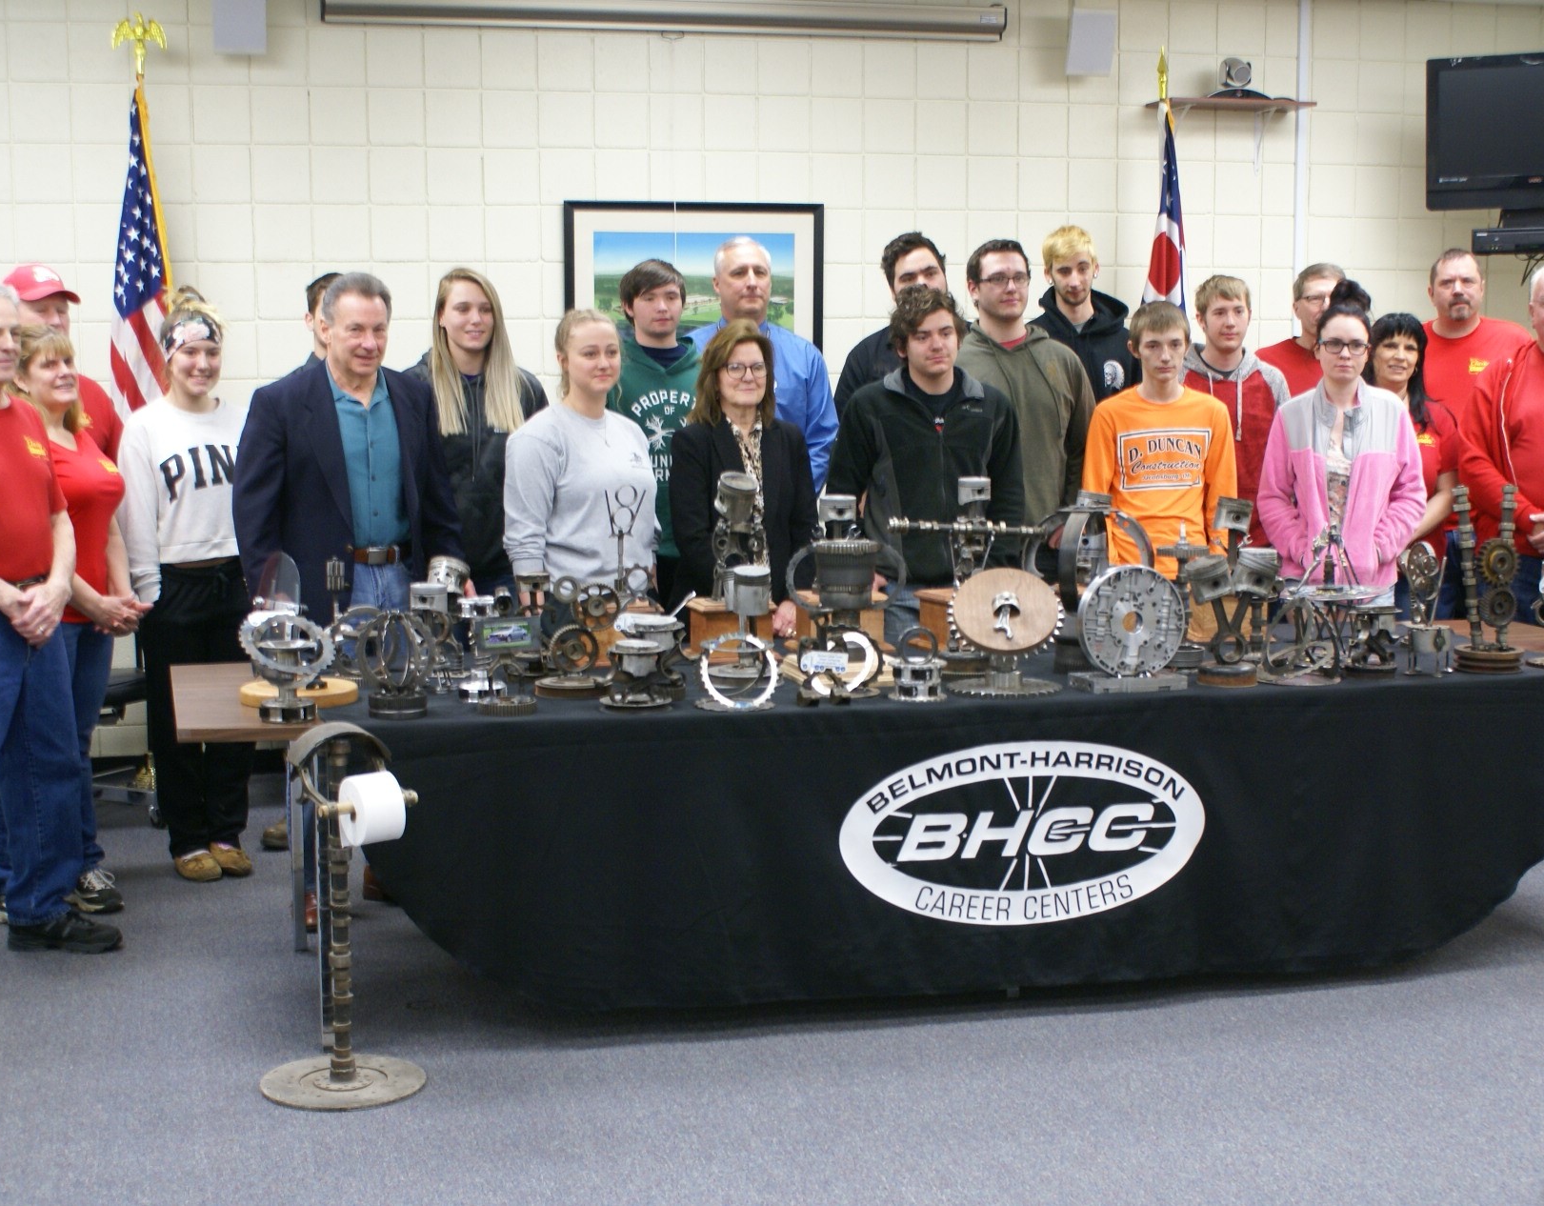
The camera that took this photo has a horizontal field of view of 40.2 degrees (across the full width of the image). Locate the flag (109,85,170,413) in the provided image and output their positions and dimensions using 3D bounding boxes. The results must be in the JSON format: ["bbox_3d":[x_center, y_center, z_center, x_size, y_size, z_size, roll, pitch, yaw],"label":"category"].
[{"bbox_3d":[-2.105,-0.991,7.154,0.310,1.500,0.220,-2,8,-13],"label":"flag"}]

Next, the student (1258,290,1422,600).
[{"bbox_3d":[1.742,-0.108,6.490,0.490,1.729,0.320,1,8,13],"label":"student"}]

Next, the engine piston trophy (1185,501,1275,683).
[{"bbox_3d":[1.153,-0.028,5.288,0.220,0.460,0.160,0,8,-3],"label":"engine piston trophy"}]

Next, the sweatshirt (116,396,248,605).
[{"bbox_3d":[-1.698,-0.300,6.221,0.480,0.610,0.290,-4,8,-24],"label":"sweatshirt"}]

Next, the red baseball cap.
[{"bbox_3d":[-2.101,-0.912,6.050,0.265,0.135,0.180,5,9,33],"label":"red baseball cap"}]

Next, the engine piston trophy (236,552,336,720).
[{"bbox_3d":[-1.075,0.070,4.651,0.210,0.357,0.190,-2,7,-14],"label":"engine piston trophy"}]

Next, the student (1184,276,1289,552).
[{"bbox_3d":[1.420,-0.152,6.660,0.500,1.745,0.310,-1,7,-8],"label":"student"}]

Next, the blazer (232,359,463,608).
[{"bbox_3d":[-1.149,-0.295,5.720,0.560,0.730,0.330,-3,9,-24],"label":"blazer"}]

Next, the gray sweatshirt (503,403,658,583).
[{"bbox_3d":[-0.533,-0.295,5.870,0.460,0.540,0.300,-5,9,-32],"label":"gray sweatshirt"}]

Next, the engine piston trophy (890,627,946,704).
[{"bbox_3d":[0.344,0.140,4.961,0.137,0.168,0.130,-1,7,-6],"label":"engine piston trophy"}]

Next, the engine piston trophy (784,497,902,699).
[{"bbox_3d":[0.178,-0.030,5.144,0.295,0.458,0.230,-1,7,-8],"label":"engine piston trophy"}]

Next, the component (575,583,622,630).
[{"bbox_3d":[-0.432,0.009,5.250,0.122,0.122,0.035,-3,8,-20],"label":"component"}]

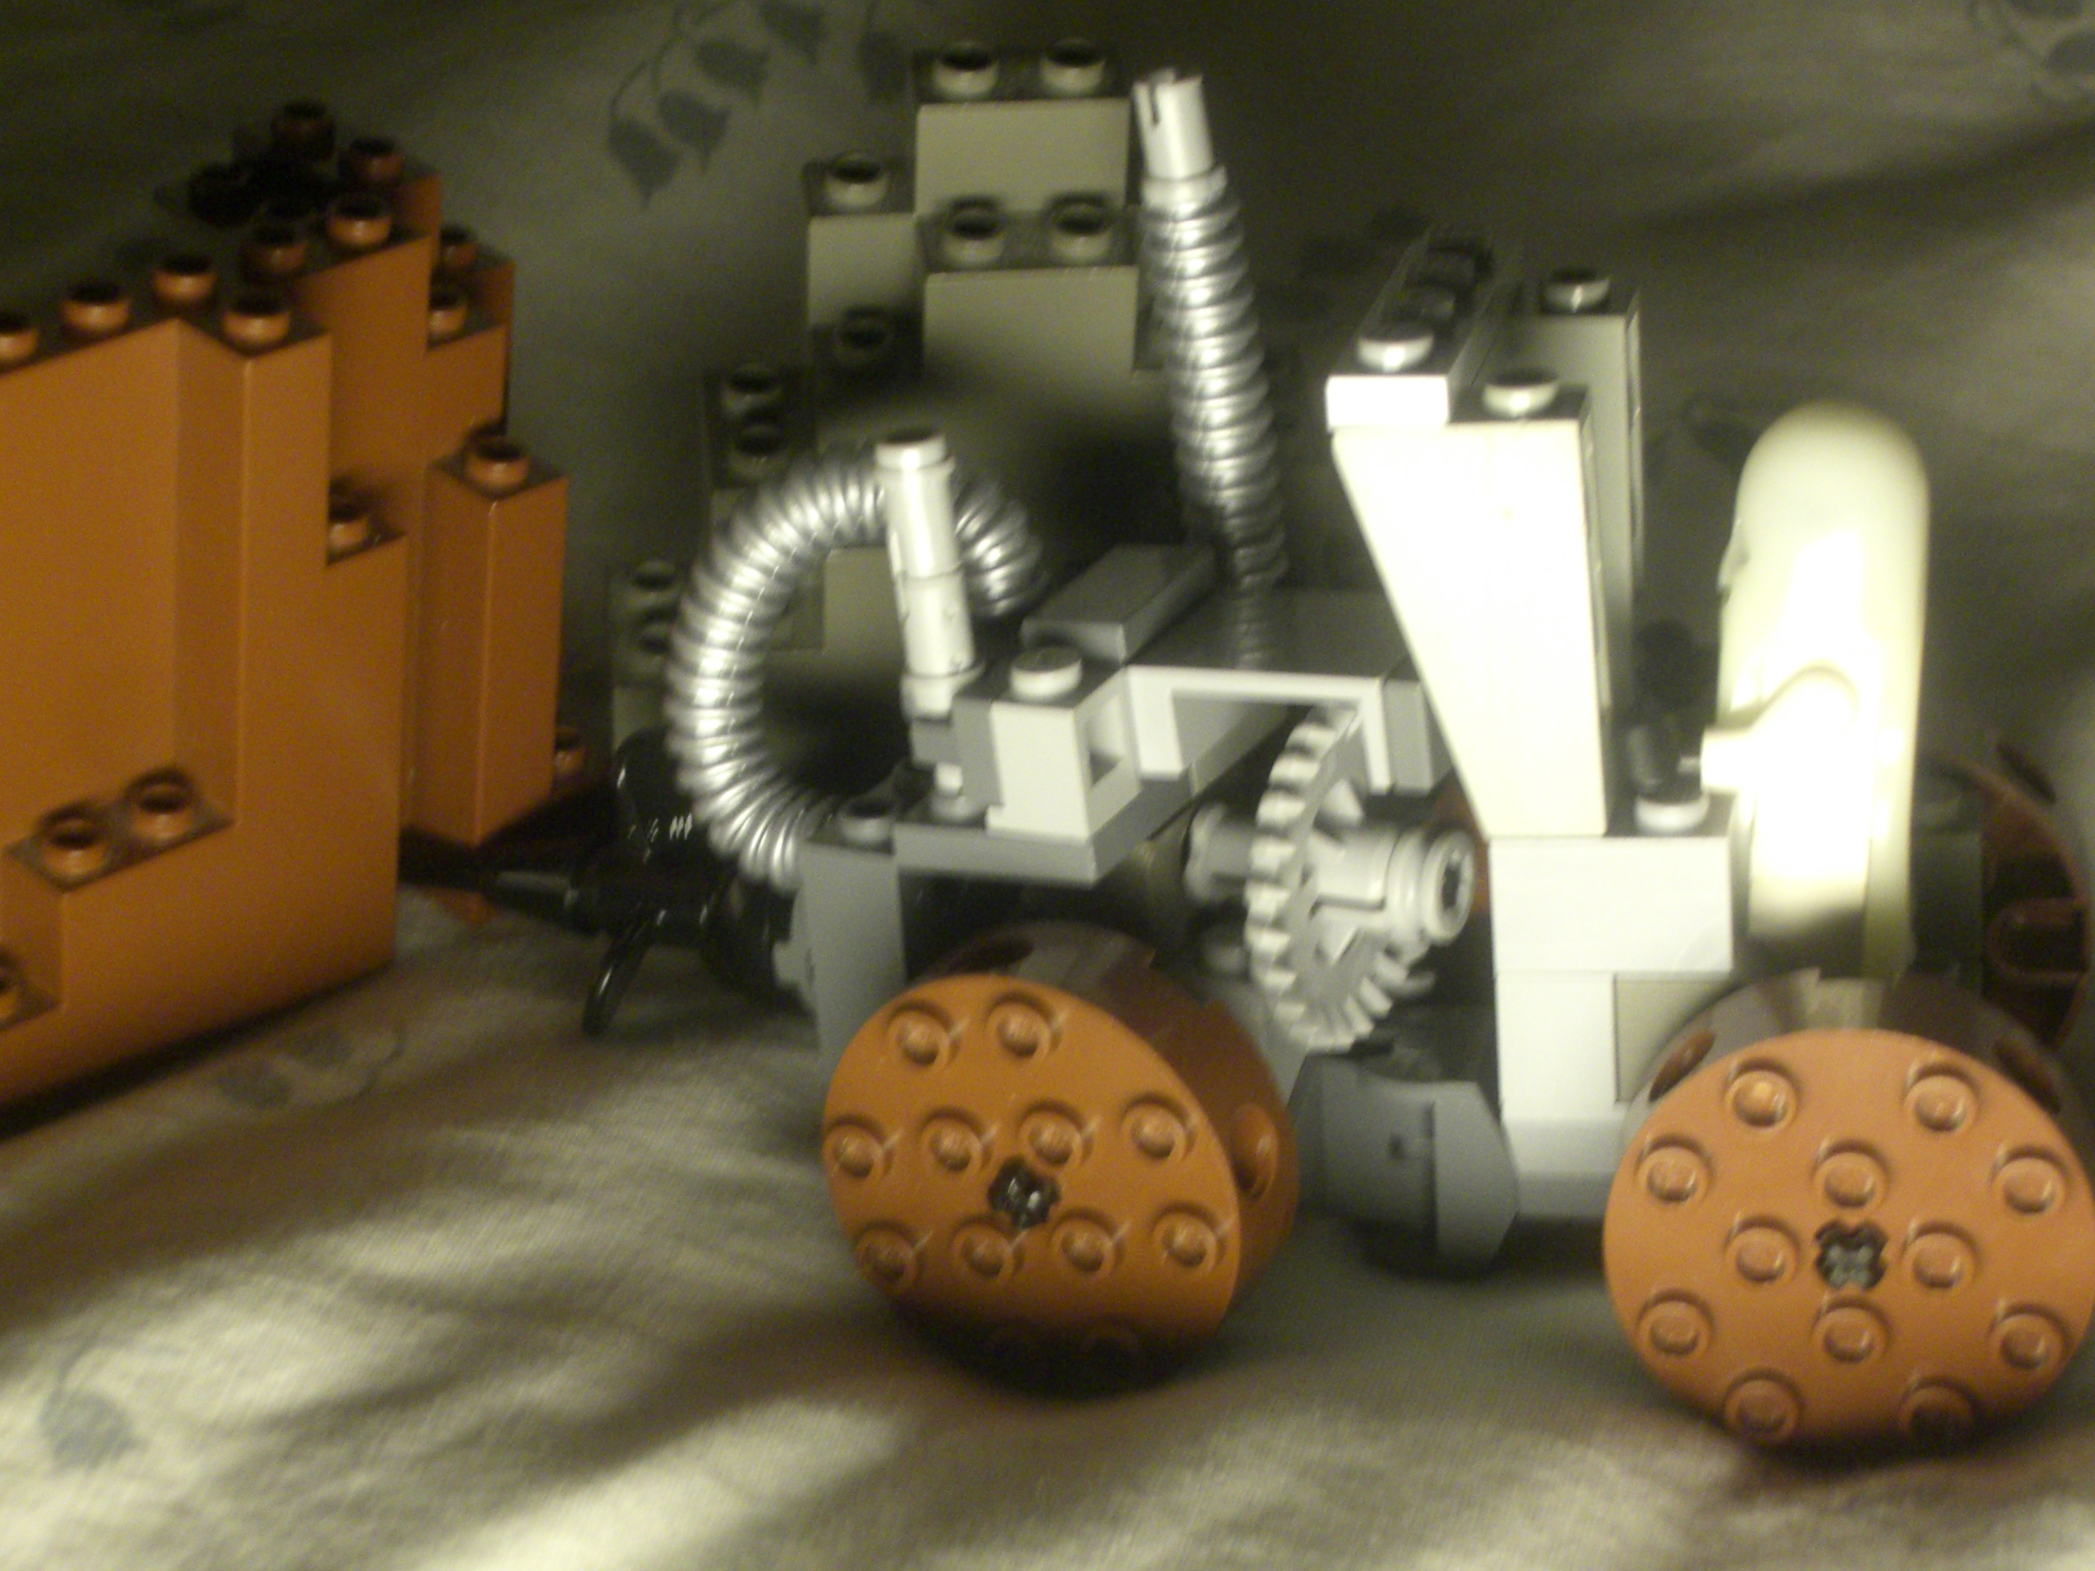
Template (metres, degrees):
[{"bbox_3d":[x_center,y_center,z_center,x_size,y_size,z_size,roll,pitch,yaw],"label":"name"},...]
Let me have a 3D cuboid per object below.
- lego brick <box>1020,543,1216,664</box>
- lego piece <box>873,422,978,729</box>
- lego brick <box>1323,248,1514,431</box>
[{"bbox_3d":[0.005,-0.013,0.348,0.008,0.003,0.016,5,25,26],"label":"lego brick"},{"bbox_3d":[-0.008,-0.015,0.342,0.005,0.021,0.005,-7,20,3],"label":"lego piece"},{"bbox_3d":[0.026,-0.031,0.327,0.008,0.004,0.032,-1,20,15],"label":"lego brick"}]

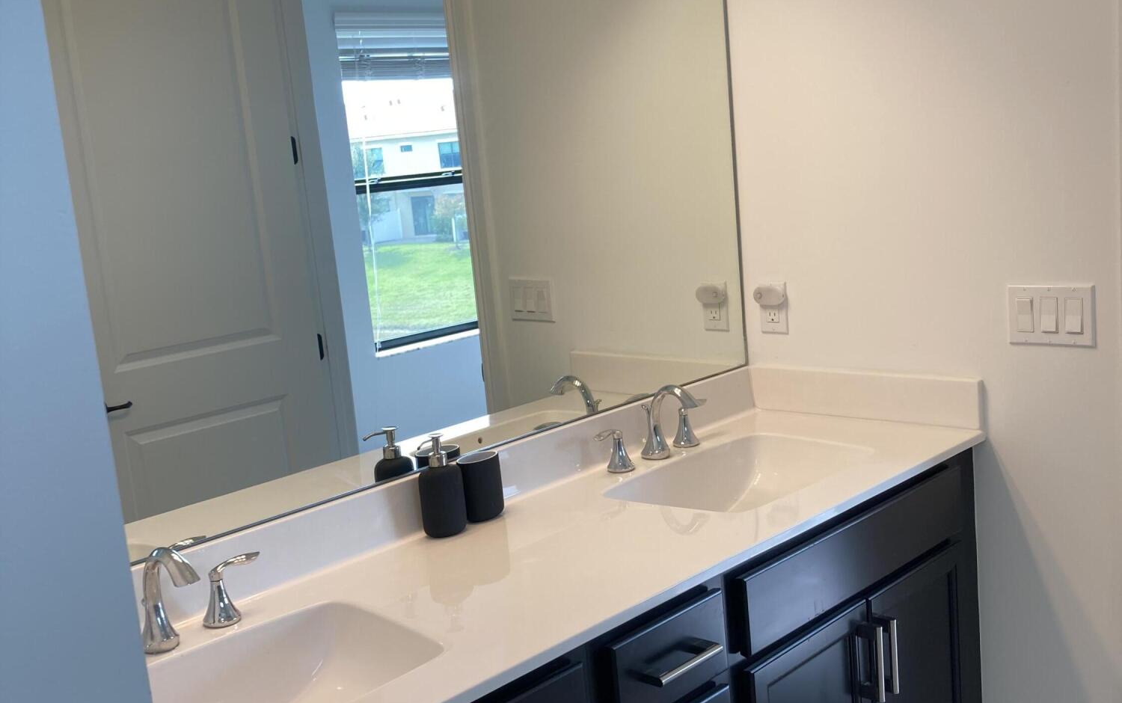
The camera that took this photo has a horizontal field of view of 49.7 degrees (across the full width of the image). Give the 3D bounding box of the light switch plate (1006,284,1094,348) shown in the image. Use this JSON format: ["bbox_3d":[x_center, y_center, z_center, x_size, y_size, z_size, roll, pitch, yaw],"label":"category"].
[{"bbox_3d":[0.910,-0.065,2.249,0.162,0.115,0.008,4,14,45],"label":"light switch plate"}]

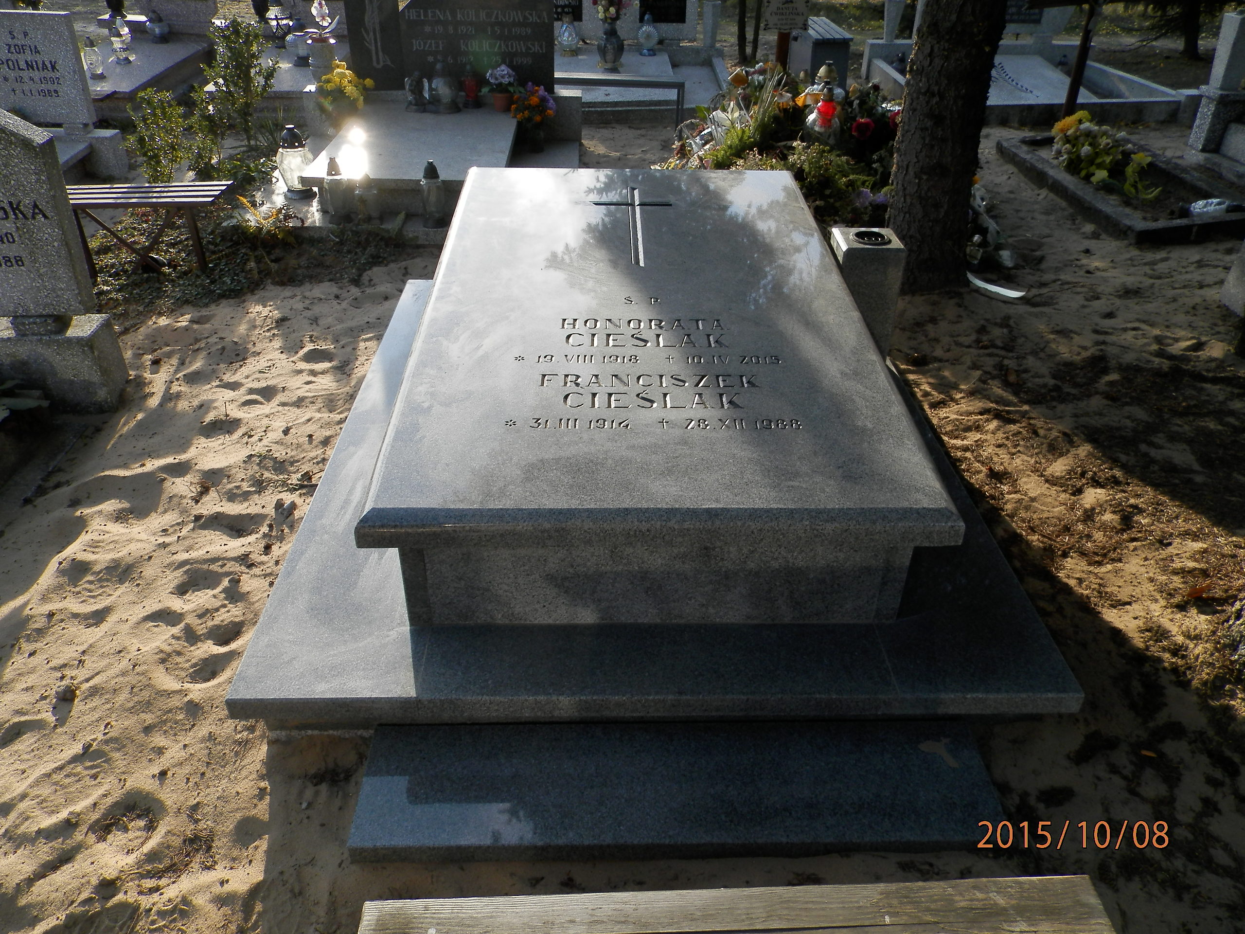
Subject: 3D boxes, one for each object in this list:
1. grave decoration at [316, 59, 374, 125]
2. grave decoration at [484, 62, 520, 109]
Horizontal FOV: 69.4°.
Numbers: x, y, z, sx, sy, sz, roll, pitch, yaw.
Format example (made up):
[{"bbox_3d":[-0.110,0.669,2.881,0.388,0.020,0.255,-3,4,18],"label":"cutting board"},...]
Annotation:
[{"bbox_3d":[-1.549,-2.083,5.034,0.300,0.340,0.270,0,34,-2],"label":"grave decoration"},{"bbox_3d":[-0.682,-2.146,5.083,0.210,0.250,0.200,0,34,-2],"label":"grave decoration"}]

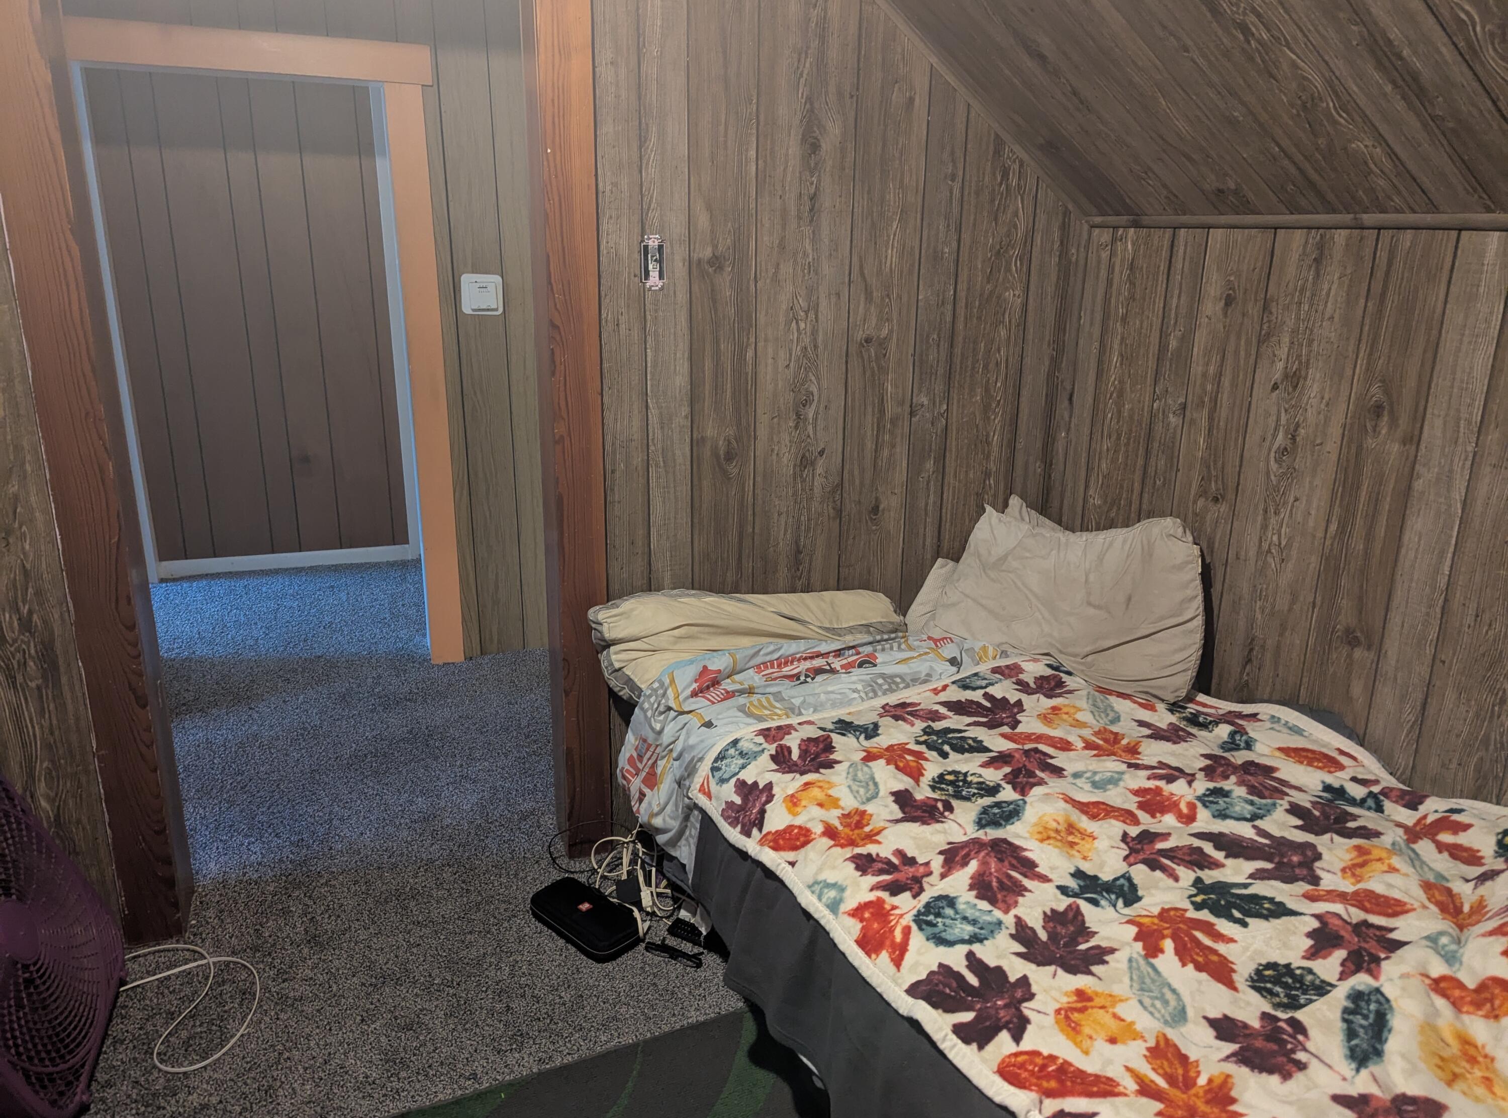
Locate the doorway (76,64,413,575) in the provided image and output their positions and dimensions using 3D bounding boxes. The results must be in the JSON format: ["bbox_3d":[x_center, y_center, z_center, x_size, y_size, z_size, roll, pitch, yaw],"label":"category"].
[{"bbox_3d":[-1.452,-0.489,3.179,0.800,1.840,0.120,-6,18,-22],"label":"doorway"}]

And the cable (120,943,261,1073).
[{"bbox_3d":[-1.058,0.819,1.971,0.220,0.015,0.410,-14,22,-41],"label":"cable"}]

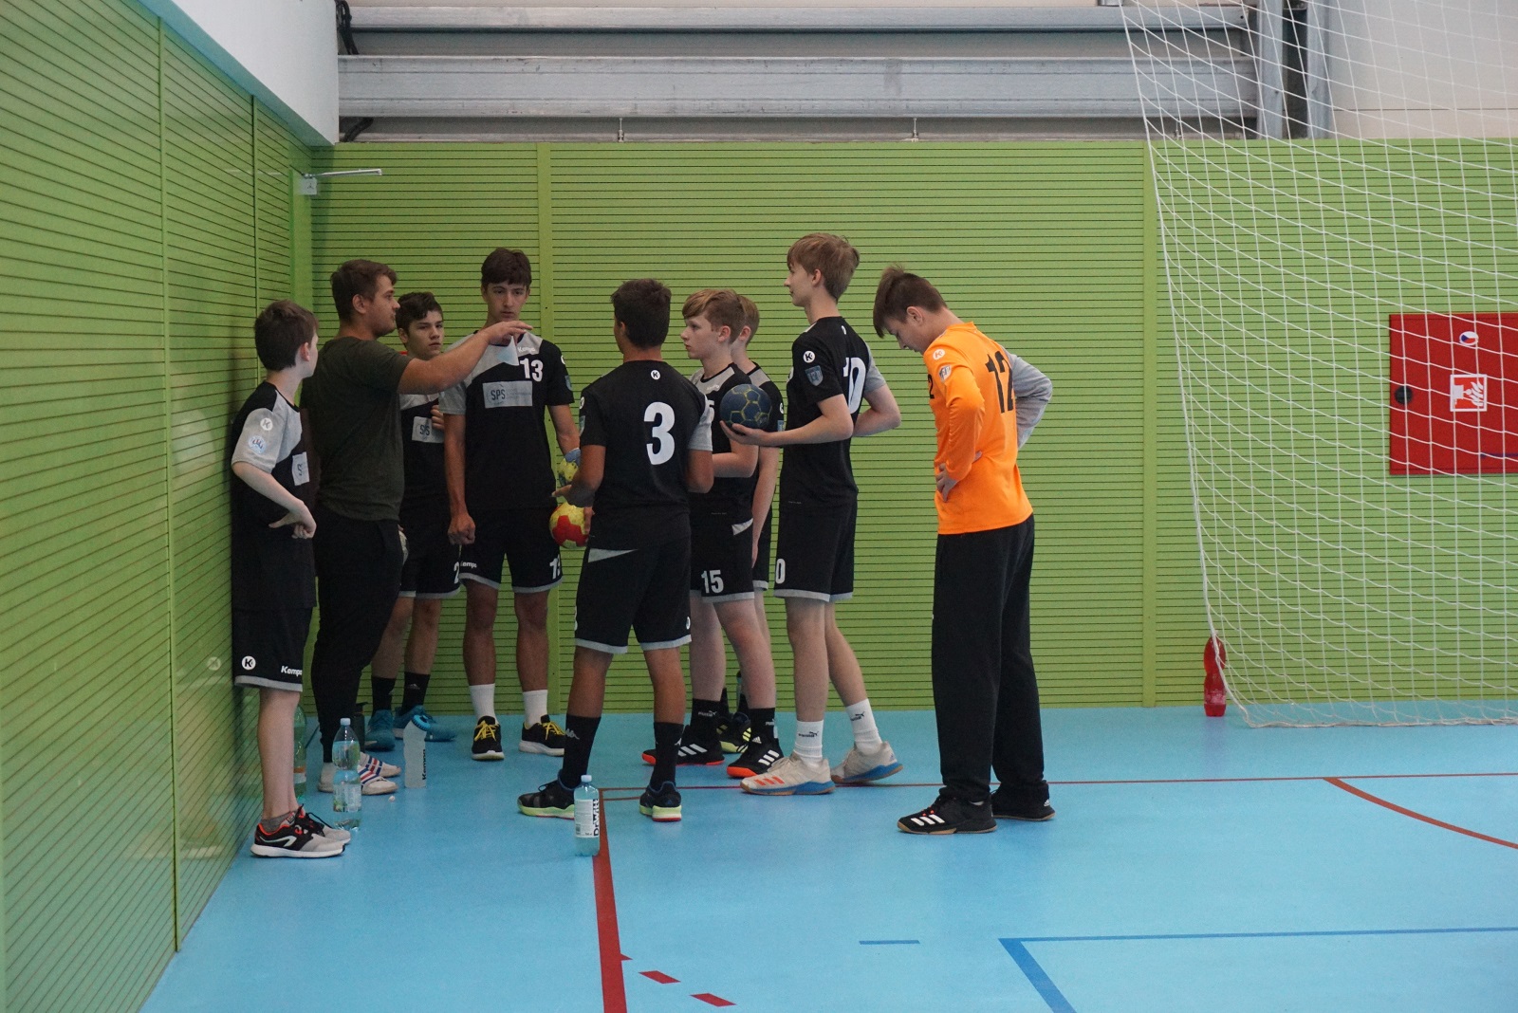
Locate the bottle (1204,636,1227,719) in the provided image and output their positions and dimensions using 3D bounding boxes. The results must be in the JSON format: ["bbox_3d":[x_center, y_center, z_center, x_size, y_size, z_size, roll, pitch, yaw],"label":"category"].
[{"bbox_3d":[1.820,0.665,12.611,0.089,0.340,0.089,0,3,8],"label":"bottle"}]

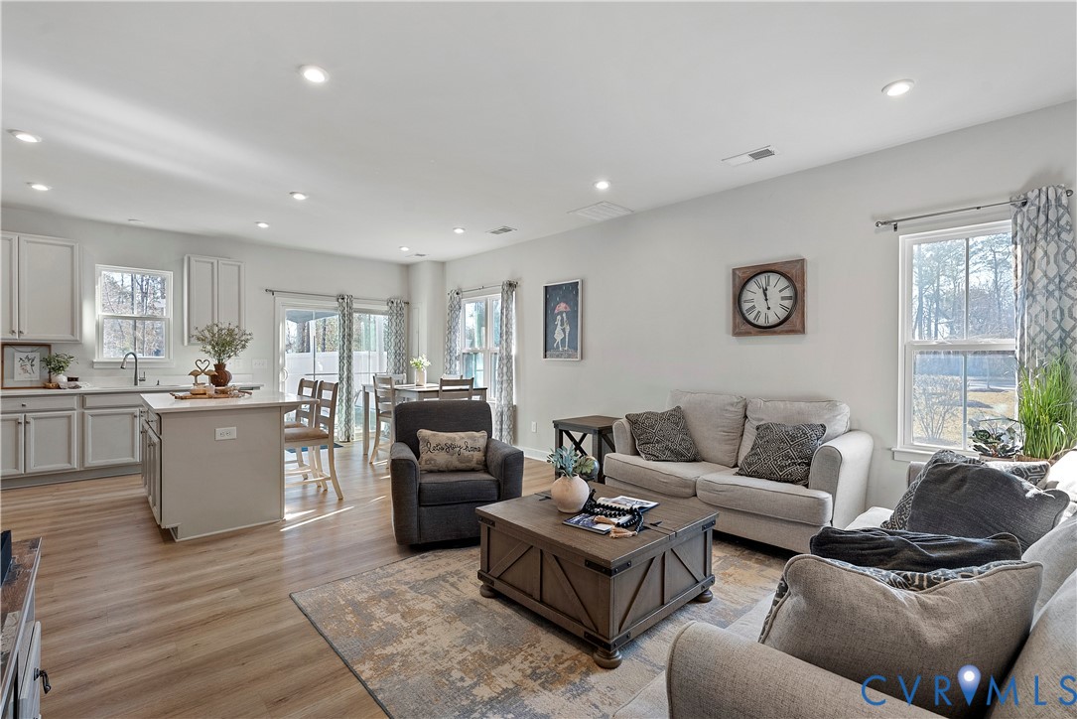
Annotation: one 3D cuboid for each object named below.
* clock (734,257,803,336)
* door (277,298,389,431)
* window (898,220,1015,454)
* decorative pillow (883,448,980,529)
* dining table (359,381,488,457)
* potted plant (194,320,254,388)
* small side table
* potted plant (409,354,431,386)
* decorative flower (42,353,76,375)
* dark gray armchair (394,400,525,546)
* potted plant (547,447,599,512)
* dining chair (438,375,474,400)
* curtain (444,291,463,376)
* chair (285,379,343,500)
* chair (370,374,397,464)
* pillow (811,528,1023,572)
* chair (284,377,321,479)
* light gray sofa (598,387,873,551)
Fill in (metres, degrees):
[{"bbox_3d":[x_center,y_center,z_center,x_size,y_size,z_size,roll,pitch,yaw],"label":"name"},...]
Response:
[{"bbox_3d":[1.860,-0.481,3.867,0.060,0.575,0.575,0,1,-42],"label":"clock"},{"bbox_3d":[-2.865,0.180,7.080,1.880,2.070,0.130,0,0,-43],"label":"door"},{"bbox_3d":[2.694,-0.111,3.021,0.110,1.450,0.690,0,0,-42],"label":"window"},{"bbox_3d":[1.890,0.631,2.205,0.180,0.450,0.460,39,-18,-35],"label":"decorative pillow"},{"bbox_3d":[-1.458,0.778,5.910,0.870,0.907,1.530,0,0,-43],"label":"dining table"},{"bbox_3d":[-2.869,-0.038,4.350,0.480,0.570,0.440,0,0,-42],"label":"potted plant"},{"bbox_3d":[0.575,0.923,4.644,0.670,0.649,0.580,0,0,-43],"label":"small side table"},{"bbox_3d":[-1.451,0.135,5.896,0.210,0.385,0.230,0,0,0],"label":"potted plant"},{"bbox_3d":[-4.867,0.045,4.860,0.250,0.240,0.240,0,1,-42],"label":"decorative flower"},{"bbox_3d":[-0.654,0.804,3.658,0.880,0.920,0.870,0,0,-17],"label":"dark gray armchair"},{"bbox_3d":[0.178,0.635,2.570,0.260,0.335,0.250,0,0,0],"label":"potted plant"},{"bbox_3d":[-1.027,0.722,5.298,0.460,1.030,0.540,0,0,-43],"label":"dining chair"},{"bbox_3d":[-1.258,0.057,7.064,0.130,2.130,0.420,0,0,-43],"label":"curtain"},{"bbox_3d":[-2.096,0.732,4.295,0.540,1.045,0.440,0,0,-42],"label":"chair"},{"bbox_3d":[-1.634,0.714,5.700,0.530,1.030,0.450,0,1,-42],"label":"chair"},{"bbox_3d":[0.910,0.590,1.235,0.480,0.450,0.160,1,28,9],"label":"pillow"},{"bbox_3d":[-2.426,0.718,4.610,0.530,1.030,0.450,0,1,-42],"label":"chair"},{"bbox_3d":[1.440,0.783,3.627,0.920,0.980,1.670,0,1,-42],"label":"light gray sofa"}]

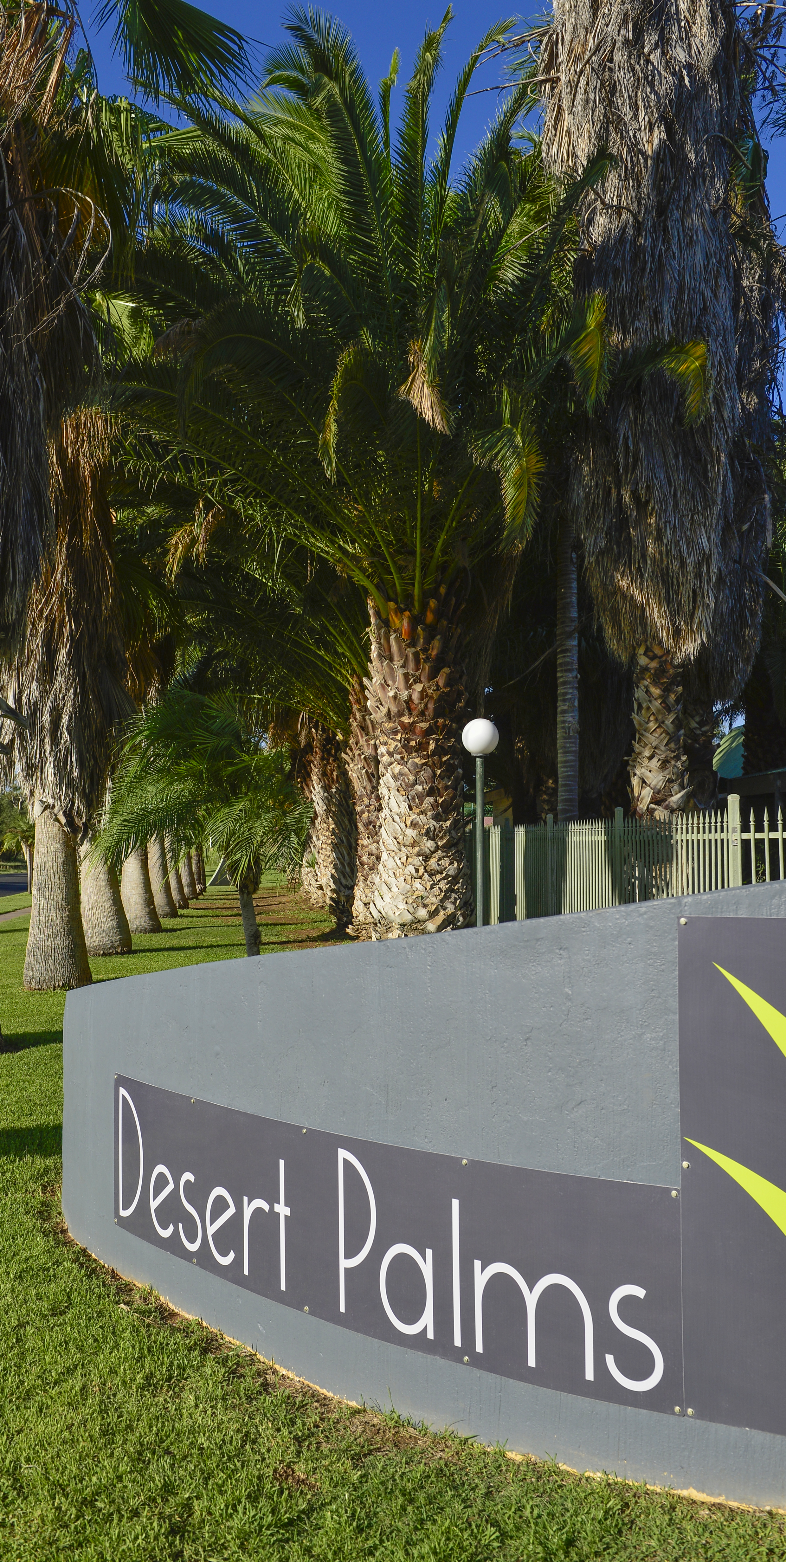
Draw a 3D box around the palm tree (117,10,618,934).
[{"bbox_3d":[-0.225,-3.511,16.500,6.200,11.240,6.000,-1,-2,0],"label":"palm tree"}]

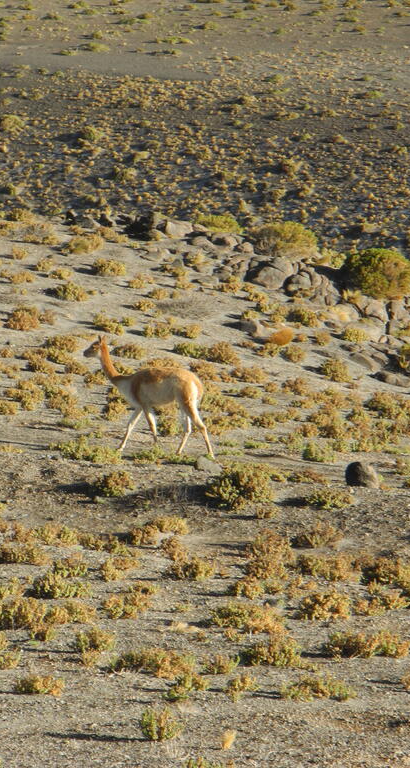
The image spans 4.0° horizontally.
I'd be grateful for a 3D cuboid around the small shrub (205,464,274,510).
[{"bbox_3d":[0.356,1.067,61.000,0.700,0.420,0.640,0,6,0],"label":"small shrub"}]

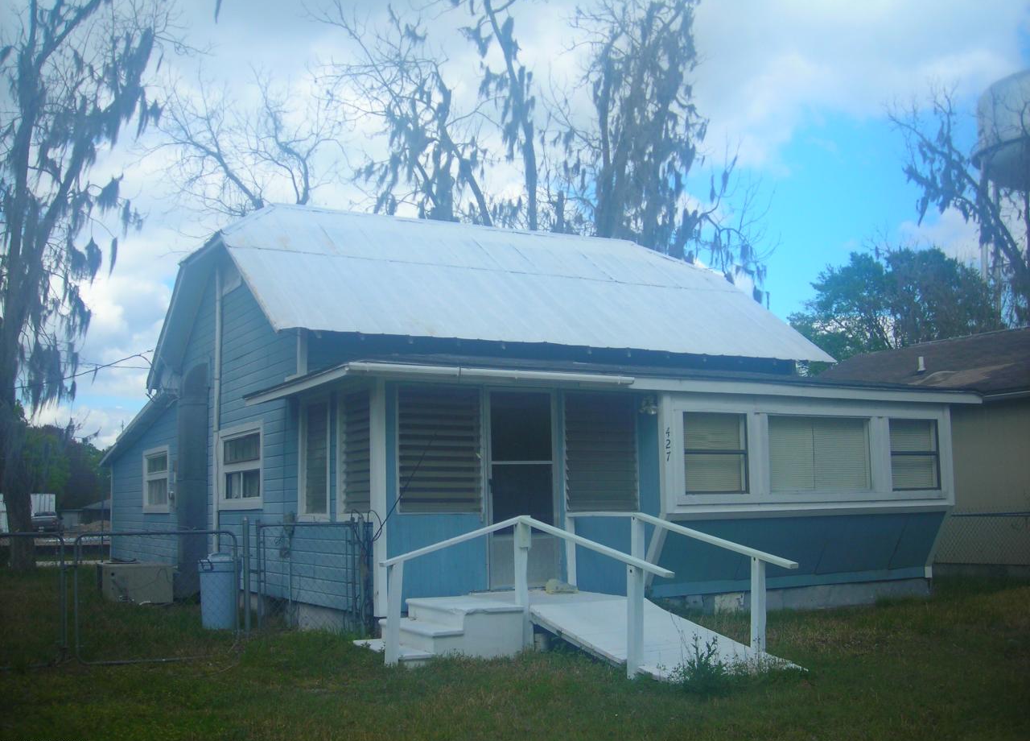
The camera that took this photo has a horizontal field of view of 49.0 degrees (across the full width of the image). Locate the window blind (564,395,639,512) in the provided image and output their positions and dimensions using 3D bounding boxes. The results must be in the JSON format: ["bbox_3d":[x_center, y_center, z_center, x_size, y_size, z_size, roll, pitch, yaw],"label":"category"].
[{"bbox_3d":[0.960,0.908,12.455,0.952,1.293,0.083,3,-8,-29],"label":"window blind"}]

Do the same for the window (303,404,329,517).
[{"bbox_3d":[-2.191,0.968,12.526,0.073,1.243,0.780,3,-8,-29],"label":"window"}]

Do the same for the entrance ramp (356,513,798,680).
[{"bbox_3d":[0.257,1.846,9.693,2.725,1.227,3.713,3,-8,-29],"label":"entrance ramp"}]

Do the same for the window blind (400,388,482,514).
[{"bbox_3d":[-0.762,0.805,11.497,0.936,1.269,0.083,3,-8,-29],"label":"window blind"}]

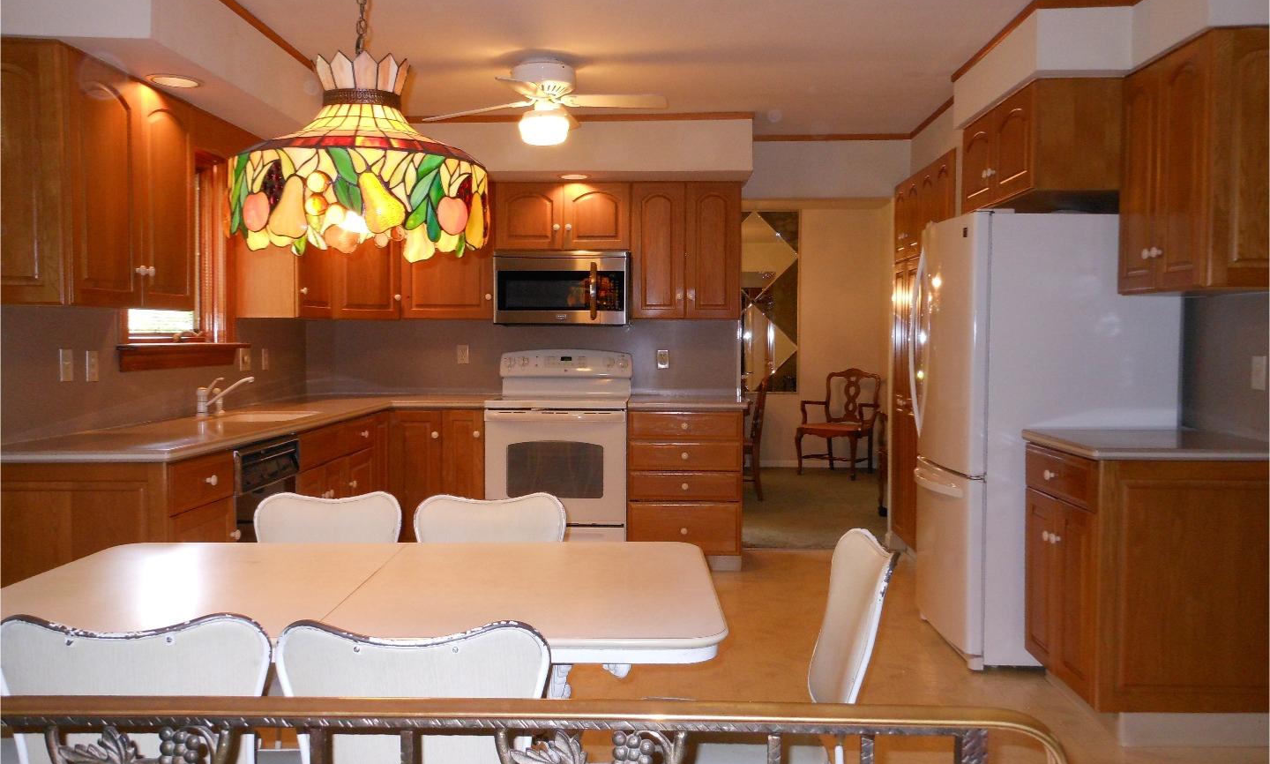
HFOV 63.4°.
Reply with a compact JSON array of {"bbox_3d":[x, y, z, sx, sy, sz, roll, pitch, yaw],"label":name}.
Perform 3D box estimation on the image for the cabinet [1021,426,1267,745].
[{"bbox_3d":[1.735,0.647,3.441,0.650,0.914,0.690,0,2,1],"label":"cabinet"}]

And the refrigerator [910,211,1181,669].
[{"bbox_3d":[1.610,0.216,4.198,0.825,1.725,0.775,0,2,2],"label":"refrigerator"}]

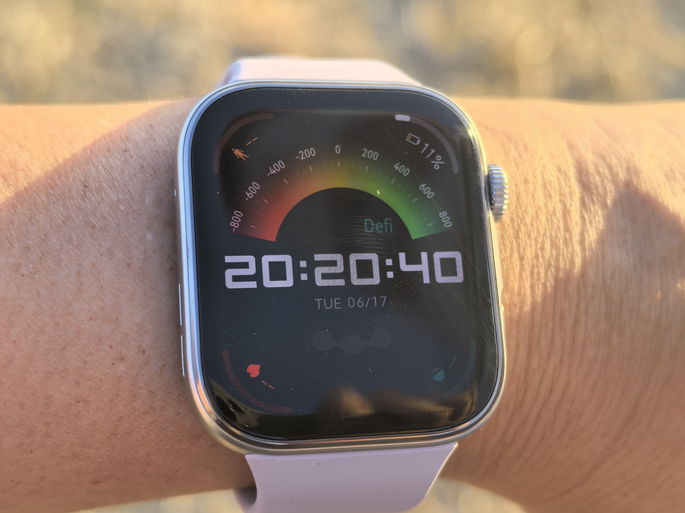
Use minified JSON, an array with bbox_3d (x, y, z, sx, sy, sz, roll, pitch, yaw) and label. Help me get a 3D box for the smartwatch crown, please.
[{"bbox_3d":[0.019,-0.008,0.137,0.003,0.007,0.007,-1,77,-14],"label":"smartwatch crown"}]

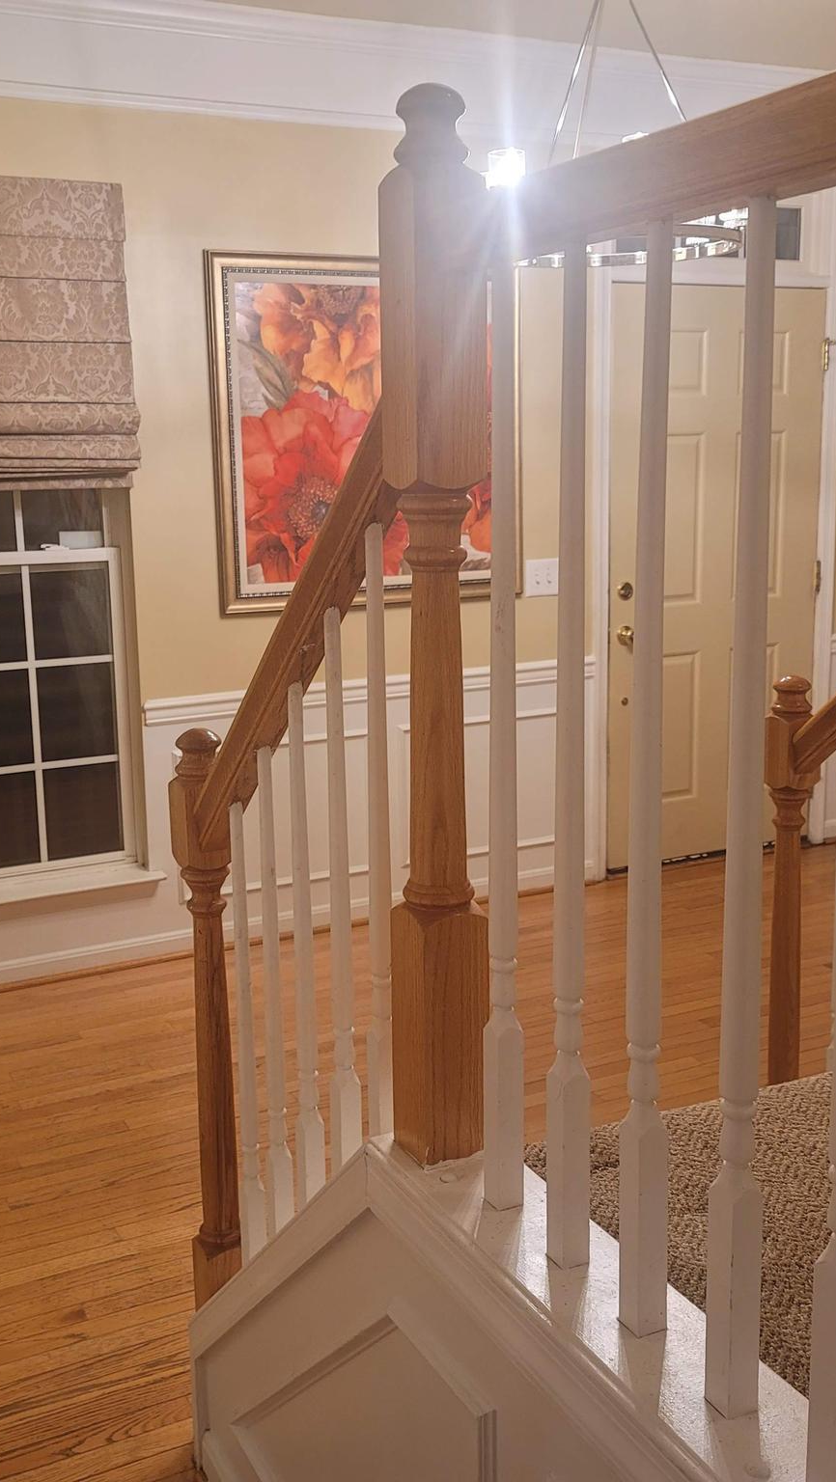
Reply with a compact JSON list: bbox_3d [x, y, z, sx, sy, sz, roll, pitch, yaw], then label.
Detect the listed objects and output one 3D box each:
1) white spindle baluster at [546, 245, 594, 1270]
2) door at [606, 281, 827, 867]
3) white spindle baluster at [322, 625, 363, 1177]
[{"bbox_3d":[0.120,0.038,1.124,0.030,0.814,0.030,-7,12,-26],"label":"white spindle baluster"},{"bbox_3d":[1.067,-0.571,5.125,0.935,2.030,0.050,-7,12,-27],"label":"door"},{"bbox_3d":[-0.085,0.199,1.595,0.029,0.695,0.029,-7,12,-27],"label":"white spindle baluster"}]

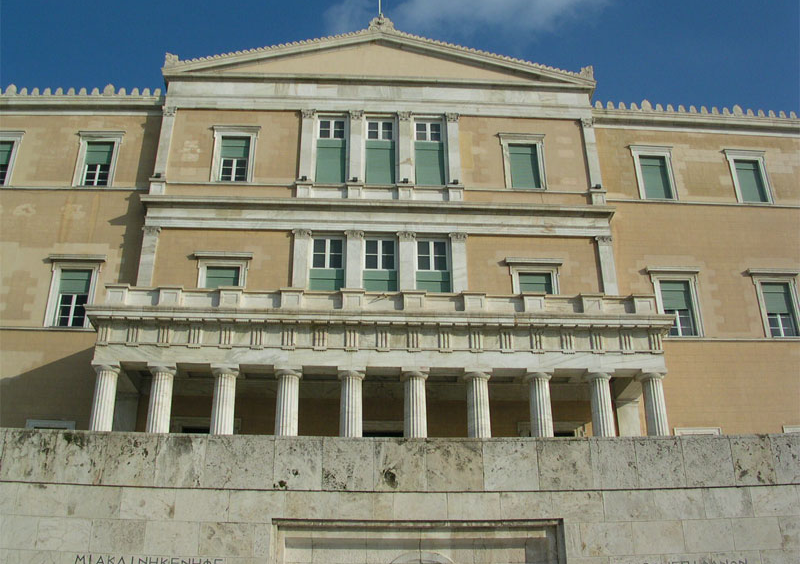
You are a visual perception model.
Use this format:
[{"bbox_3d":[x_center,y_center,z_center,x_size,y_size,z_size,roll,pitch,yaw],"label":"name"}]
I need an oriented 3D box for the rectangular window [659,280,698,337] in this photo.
[{"bbox_3d":[12.446,1.209,38.147,1.425,2.805,0.300,1,-26,-3],"label":"rectangular window"}]

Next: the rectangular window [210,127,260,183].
[{"bbox_3d":[-7.698,-5.967,40.016,2.150,3.000,0.350,1,-26,-3],"label":"rectangular window"}]

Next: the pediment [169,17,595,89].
[{"bbox_3d":[-0.939,-11.358,42.615,21.327,4.068,1.200,1,-26,-3],"label":"pediment"}]

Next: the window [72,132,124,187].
[{"bbox_3d":[-13.991,-5.708,39.840,2.278,3.043,0.400,1,-26,-3],"label":"window"}]

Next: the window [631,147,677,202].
[{"bbox_3d":[12.620,-5.323,42.558,2.103,3.182,0.350,1,-27,-3],"label":"window"}]

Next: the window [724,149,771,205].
[{"bbox_3d":[17.155,-5.122,41.913,2.050,2.950,0.350,1,-26,-3],"label":"window"}]

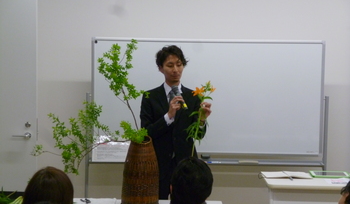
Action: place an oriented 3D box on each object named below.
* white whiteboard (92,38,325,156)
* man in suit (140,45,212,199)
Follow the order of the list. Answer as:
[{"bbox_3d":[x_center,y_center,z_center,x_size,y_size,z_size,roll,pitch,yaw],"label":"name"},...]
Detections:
[{"bbox_3d":[0.264,-0.038,6.800,1.810,0.905,0.050,1,3,0],"label":"white whiteboard"},{"bbox_3d":[0.000,0.475,6.010,0.510,1.740,0.450,1,3,-4],"label":"man in suit"}]

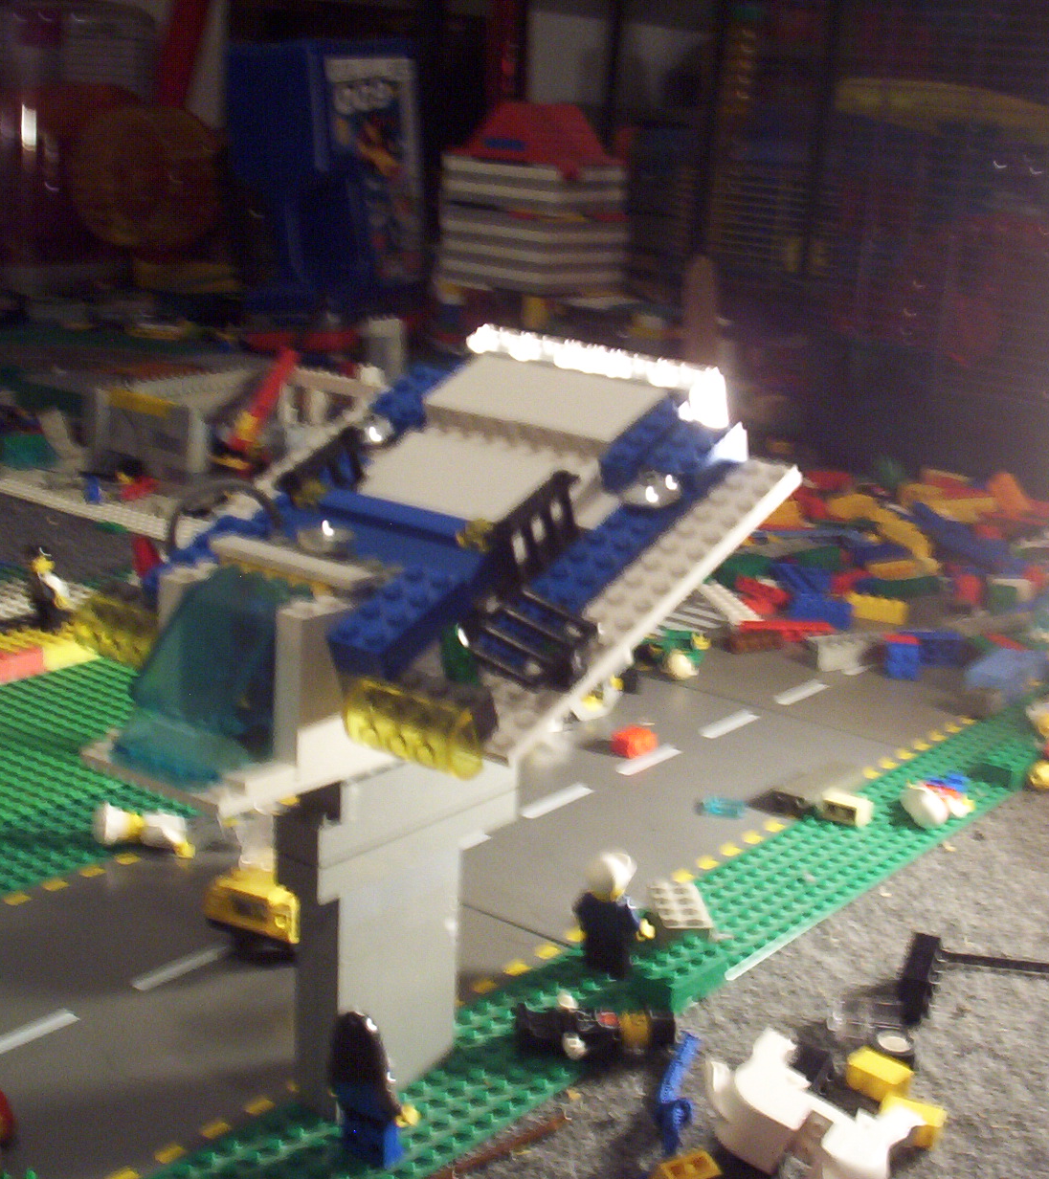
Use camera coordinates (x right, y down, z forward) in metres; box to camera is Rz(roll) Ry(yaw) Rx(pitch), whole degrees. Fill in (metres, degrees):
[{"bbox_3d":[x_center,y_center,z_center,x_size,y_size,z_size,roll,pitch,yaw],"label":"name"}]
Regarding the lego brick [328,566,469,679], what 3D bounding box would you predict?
[{"bbox_3d":[-0.027,0.007,0.405,0.016,0.011,0.032,15,41,35],"label":"lego brick"}]

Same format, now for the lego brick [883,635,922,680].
[{"bbox_3d":[0.190,0.034,0.888,0.016,0.019,0.016,4,15,7],"label":"lego brick"}]

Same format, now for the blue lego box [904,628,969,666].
[{"bbox_3d":[0.207,0.031,0.895,0.032,0.015,0.011,1,16,-9],"label":"blue lego box"}]

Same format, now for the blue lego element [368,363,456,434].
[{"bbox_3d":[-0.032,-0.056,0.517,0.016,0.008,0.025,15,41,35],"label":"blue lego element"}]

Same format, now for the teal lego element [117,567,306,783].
[{"bbox_3d":[-0.077,0.021,0.434,0.034,0.043,0.034,14,18,39],"label":"teal lego element"}]

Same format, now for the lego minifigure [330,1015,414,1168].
[{"bbox_3d":[-0.039,0.126,0.451,0.024,0.041,0.013,12,18,37],"label":"lego minifigure"}]

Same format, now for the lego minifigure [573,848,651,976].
[{"bbox_3d":[0.027,0.102,0.557,0.025,0.043,0.015,13,19,37],"label":"lego minifigure"}]

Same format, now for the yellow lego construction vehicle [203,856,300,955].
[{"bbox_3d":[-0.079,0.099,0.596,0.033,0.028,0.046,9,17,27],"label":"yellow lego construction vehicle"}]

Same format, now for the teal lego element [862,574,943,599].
[{"bbox_3d":[0.217,-0.002,1.014,0.048,0.011,0.016,-1,15,-10],"label":"teal lego element"}]

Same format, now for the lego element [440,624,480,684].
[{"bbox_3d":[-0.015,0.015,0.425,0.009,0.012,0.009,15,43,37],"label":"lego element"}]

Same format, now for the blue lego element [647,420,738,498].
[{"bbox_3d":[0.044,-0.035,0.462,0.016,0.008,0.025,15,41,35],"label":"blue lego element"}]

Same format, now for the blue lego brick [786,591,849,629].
[{"bbox_3d":[0.160,0.012,0.959,0.032,0.011,0.016,6,16,17],"label":"blue lego brick"}]

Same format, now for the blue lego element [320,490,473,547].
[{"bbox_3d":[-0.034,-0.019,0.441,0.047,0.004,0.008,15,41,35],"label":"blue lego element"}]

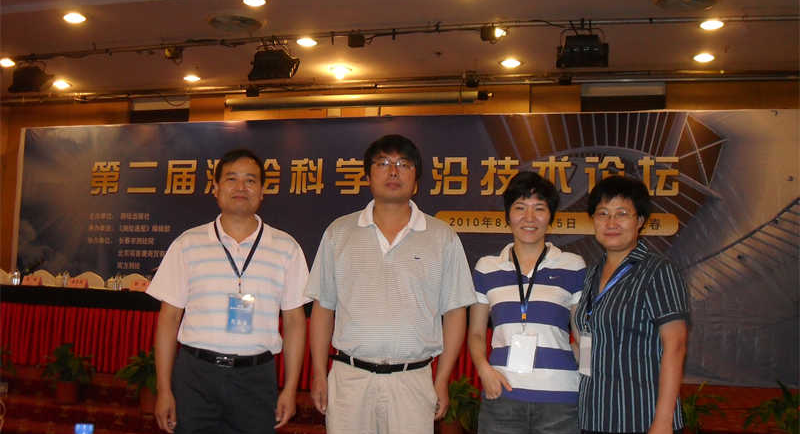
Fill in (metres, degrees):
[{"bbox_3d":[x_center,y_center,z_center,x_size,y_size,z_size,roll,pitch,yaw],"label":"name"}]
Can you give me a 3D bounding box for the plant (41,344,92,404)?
[{"bbox_3d":[-2.516,1.188,6.121,0.360,0.440,0.360,4,-5,-22],"label":"plant"}]

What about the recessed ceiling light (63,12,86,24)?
[{"bbox_3d":[-2.653,-1.626,6.592,0.180,0.050,0.180,4,-5,-23],"label":"recessed ceiling light"}]

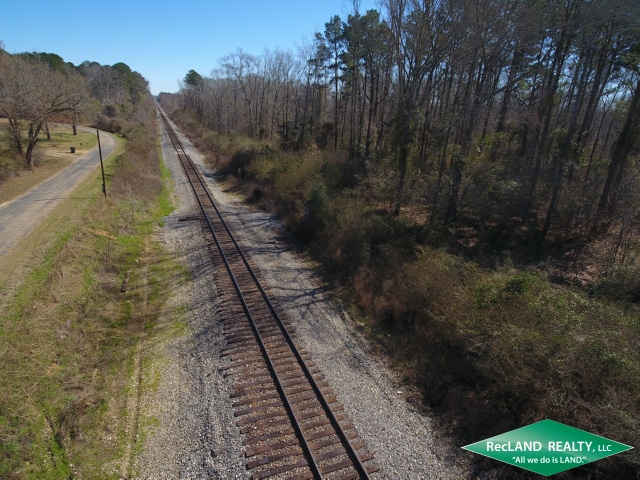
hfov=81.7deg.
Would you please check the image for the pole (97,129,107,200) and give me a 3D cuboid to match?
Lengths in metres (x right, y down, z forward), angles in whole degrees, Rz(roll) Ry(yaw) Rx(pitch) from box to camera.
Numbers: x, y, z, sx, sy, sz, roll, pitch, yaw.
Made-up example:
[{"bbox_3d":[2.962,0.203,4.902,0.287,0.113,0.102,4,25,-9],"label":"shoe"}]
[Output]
[{"bbox_3d":[-24.851,-8.485,42.107,0.260,7.650,0.260,-5,21,-22],"label":"pole"}]

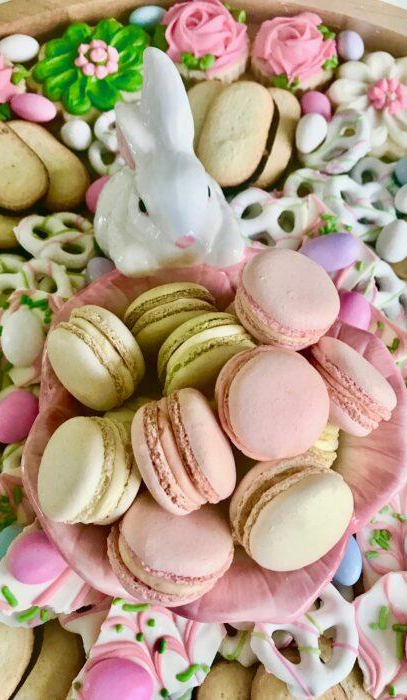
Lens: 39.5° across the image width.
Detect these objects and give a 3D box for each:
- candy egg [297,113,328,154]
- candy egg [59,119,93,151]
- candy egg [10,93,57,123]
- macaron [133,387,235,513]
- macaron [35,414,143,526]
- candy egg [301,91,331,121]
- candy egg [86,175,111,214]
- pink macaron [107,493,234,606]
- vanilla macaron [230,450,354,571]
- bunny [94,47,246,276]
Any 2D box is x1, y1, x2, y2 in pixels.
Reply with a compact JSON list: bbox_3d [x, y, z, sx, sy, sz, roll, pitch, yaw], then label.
[{"bbox_3d":[0.060,-0.120,0.313,0.016,0.016,0.024,22,81,11],"label":"candy egg"},{"bbox_3d":[-0.073,-0.123,0.323,0.017,0.017,0.022,-31,24,0],"label":"candy egg"},{"bbox_3d":[-0.097,-0.139,0.324,0.029,0.016,0.016,20,65,10],"label":"candy egg"},{"bbox_3d":[-0.007,0.035,0.202,0.026,0.044,0.044,-24,90,6],"label":"macaron"},{"bbox_3d":[-0.043,0.044,0.211,0.041,0.019,0.041,-13,55,40],"label":"macaron"},{"bbox_3d":[0.065,-0.139,0.325,0.017,0.017,0.027,0,63,0],"label":"candy egg"},{"bbox_3d":[-0.050,-0.080,0.288,0.017,0.017,0.025,21,60,10],"label":"candy egg"},{"bbox_3d":[-0.012,0.071,0.208,0.045,0.026,0.045,21,25,0],"label":"pink macaron"},{"bbox_3d":[0.034,0.061,0.217,0.045,0.045,0.027,-12,33,-19],"label":"vanilla macaron"},{"bbox_3d":[-0.017,-0.082,0.252,0.066,0.096,0.064,-14,61,-8],"label":"bunny"}]

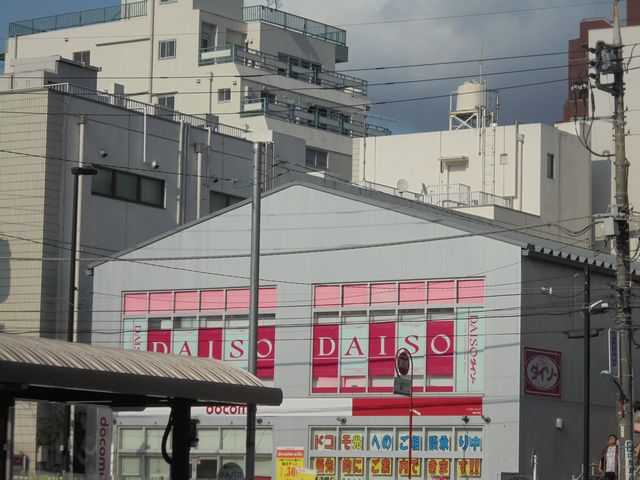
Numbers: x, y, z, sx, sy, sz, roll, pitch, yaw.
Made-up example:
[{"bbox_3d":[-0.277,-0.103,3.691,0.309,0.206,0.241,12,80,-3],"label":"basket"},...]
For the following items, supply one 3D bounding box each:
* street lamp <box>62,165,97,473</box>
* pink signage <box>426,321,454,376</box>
[{"bbox_3d":[-5.668,2.252,53.033,0.630,8.000,0.320,0,-7,10],"label":"street lamp"},{"bbox_3d":[3.094,2.790,58.114,0.810,1.420,0.050,-3,-8,33],"label":"pink signage"}]

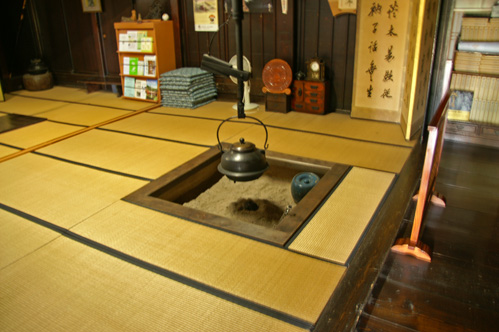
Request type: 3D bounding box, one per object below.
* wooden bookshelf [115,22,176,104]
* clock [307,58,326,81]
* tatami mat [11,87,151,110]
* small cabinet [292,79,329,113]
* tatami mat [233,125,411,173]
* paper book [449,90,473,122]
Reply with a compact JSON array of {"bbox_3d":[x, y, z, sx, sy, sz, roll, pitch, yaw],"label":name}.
[{"bbox_3d":[-1.517,-1.508,5.403,0.804,1.038,0.444,11,27,29],"label":"wooden bookshelf"},{"bbox_3d":[0.755,-1.109,4.262,0.174,0.254,0.132,11,27,29],"label":"clock"},{"bbox_3d":[-2.635,-1.096,5.947,3.072,0.045,0.756,11,27,29],"label":"tatami mat"},{"bbox_3d":[0.729,-0.832,4.415,0.420,0.372,0.192,11,27,29],"label":"small cabinet"},{"bbox_3d":[0.584,-0.169,3.421,1.582,0.045,0.624,11,27,29],"label":"tatami mat"},{"bbox_3d":[2.179,-0.618,3.859,0.192,0.309,0.030,11,27,29],"label":"paper book"}]

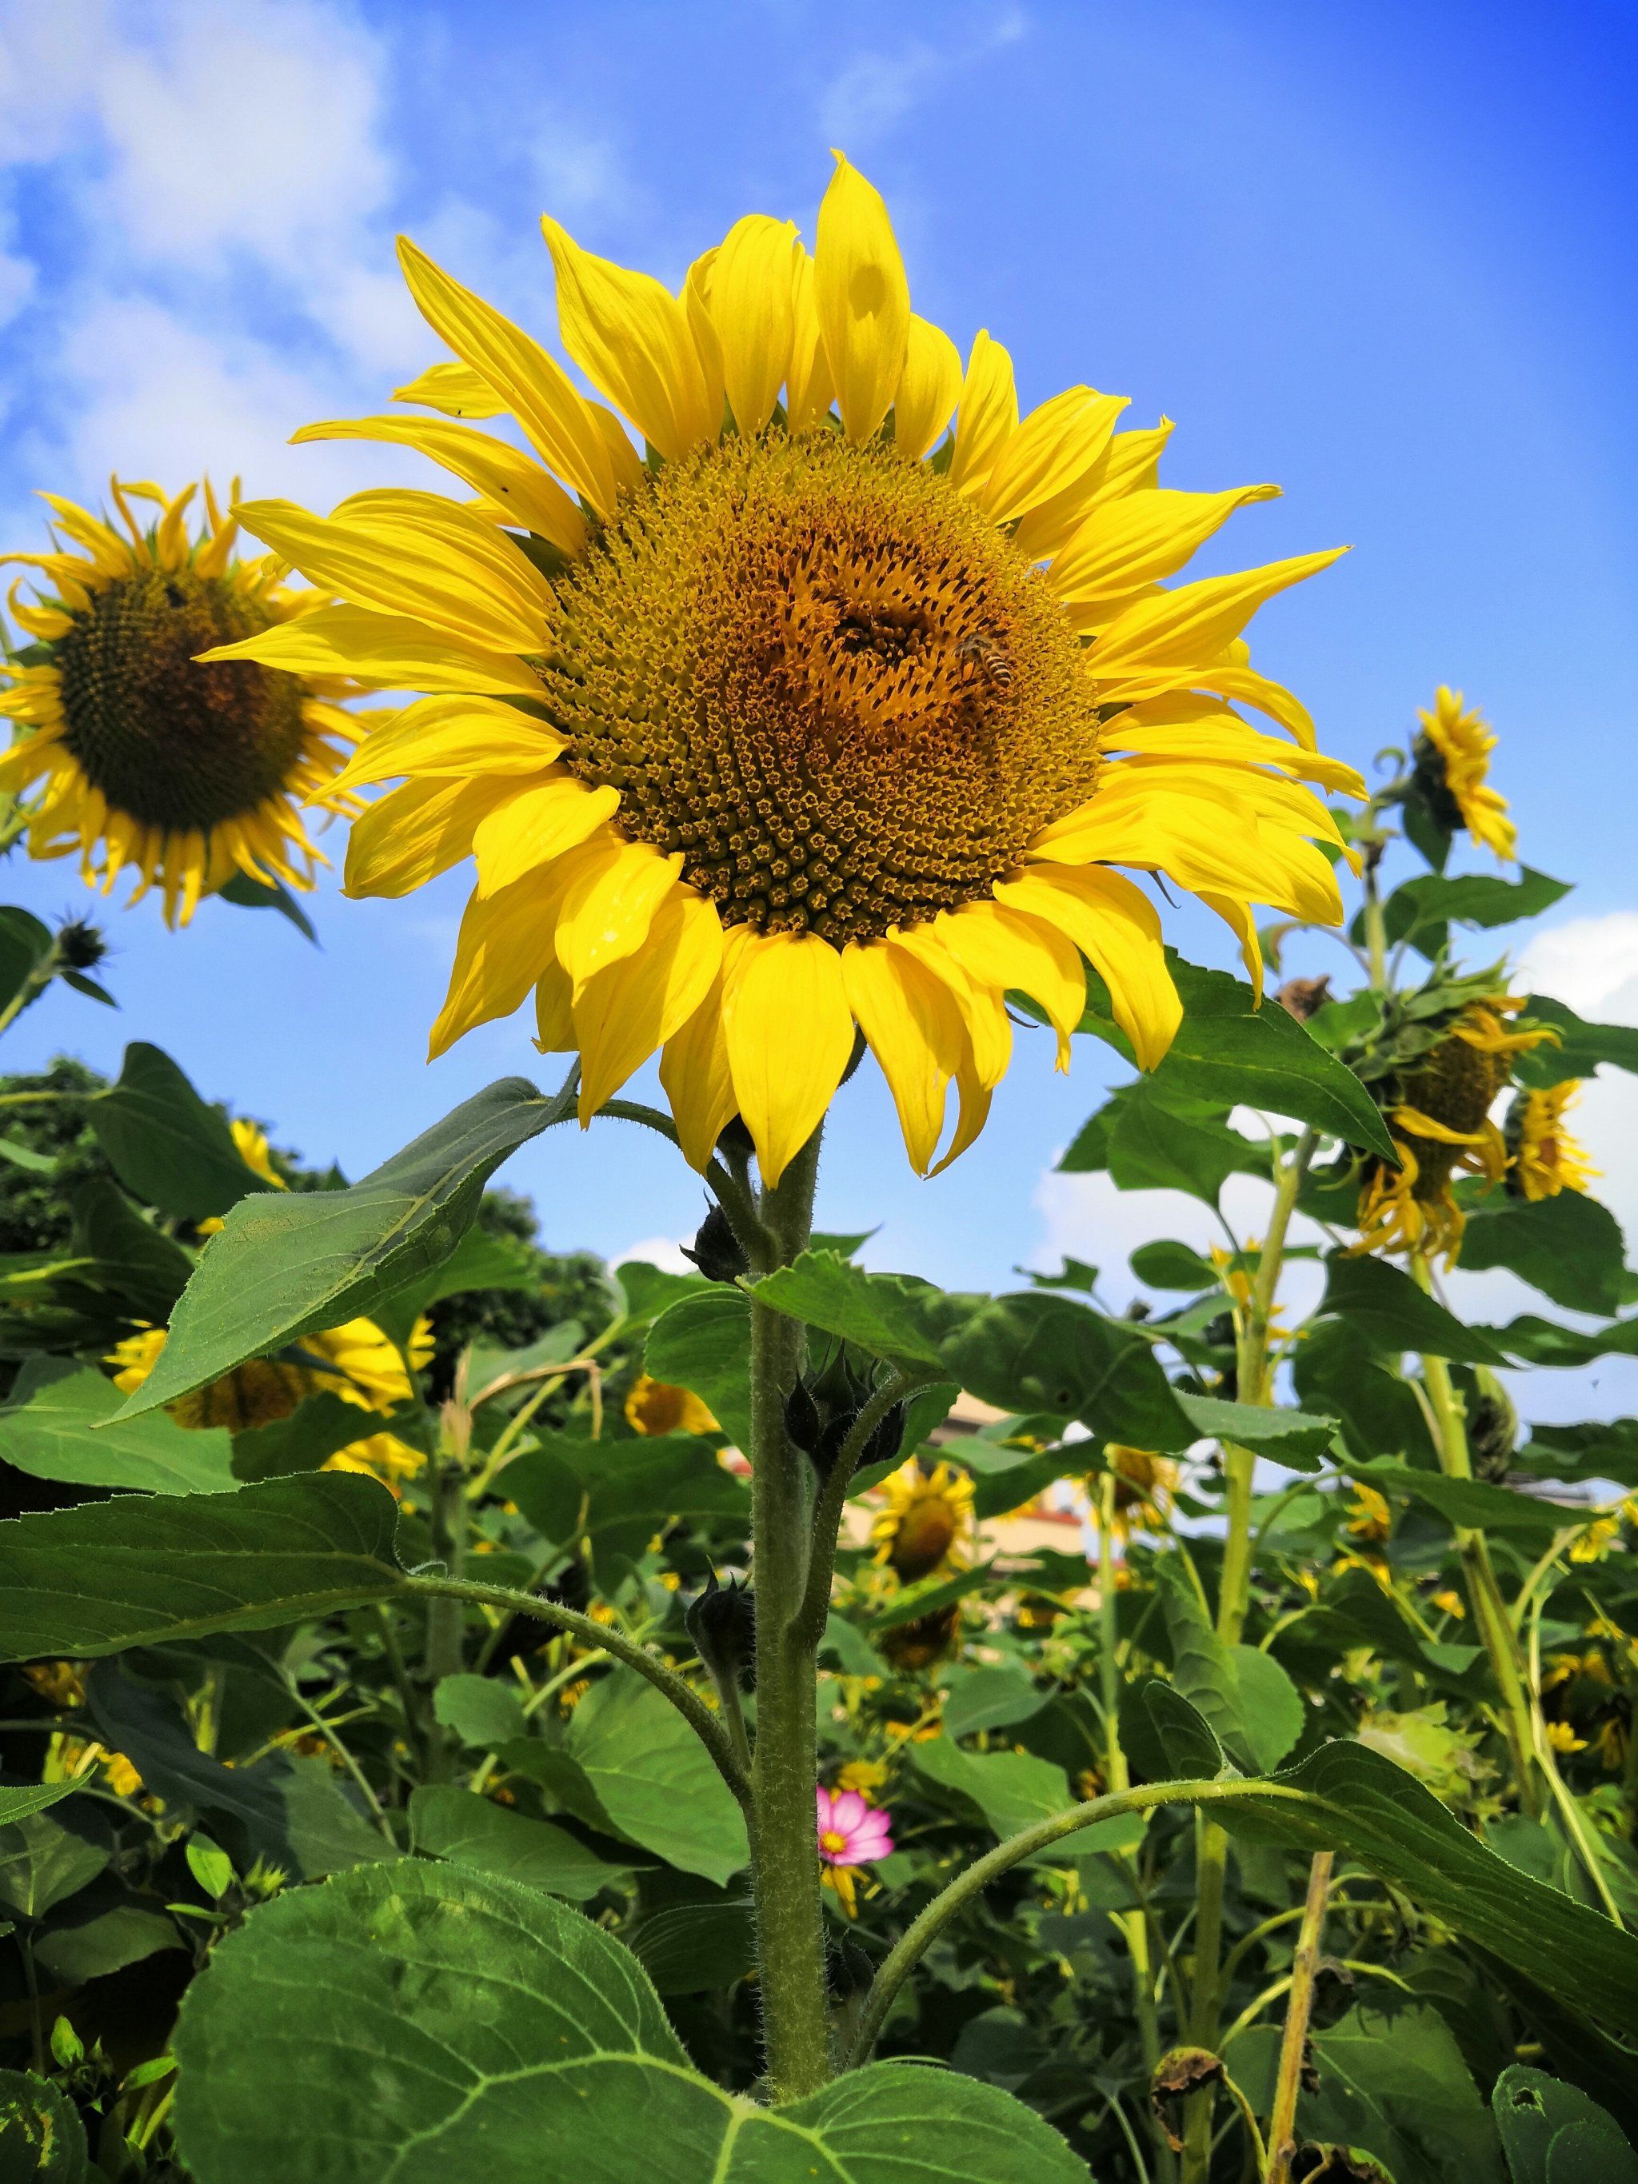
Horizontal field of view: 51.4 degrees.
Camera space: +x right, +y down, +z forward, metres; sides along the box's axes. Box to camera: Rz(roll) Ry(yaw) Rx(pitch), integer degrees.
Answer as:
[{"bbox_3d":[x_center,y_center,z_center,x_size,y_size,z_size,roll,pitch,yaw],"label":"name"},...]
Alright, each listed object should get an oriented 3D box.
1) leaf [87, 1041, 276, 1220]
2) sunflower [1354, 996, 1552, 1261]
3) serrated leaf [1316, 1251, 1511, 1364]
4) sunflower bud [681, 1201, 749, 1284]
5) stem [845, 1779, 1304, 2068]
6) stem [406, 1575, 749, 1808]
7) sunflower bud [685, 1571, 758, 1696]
[{"bbox_3d":[-0.410,0.024,1.100,0.112,0.110,0.070,0,-10,0],"label":"leaf"},{"bbox_3d":[0.393,0.020,1.060,0.075,0.155,0.135,14,-2,30],"label":"sunflower"},{"bbox_3d":[0.349,0.127,1.000,0.112,0.063,0.070,0,-10,0],"label":"serrated leaf"},{"bbox_3d":[-0.027,0.039,0.455,0.019,0.024,0.018,0,-10,0],"label":"sunflower bud"},{"bbox_3d":[0.062,0.201,0.412,0.107,0.064,0.025,0,-10,0],"label":"stem"},{"bbox_3d":[-0.059,0.148,0.420,0.083,0.053,0.022,0,-10,0],"label":"stem"},{"bbox_3d":[-0.024,0.137,0.437,0.020,0.030,0.020,0,-10,0],"label":"sunflower bud"}]

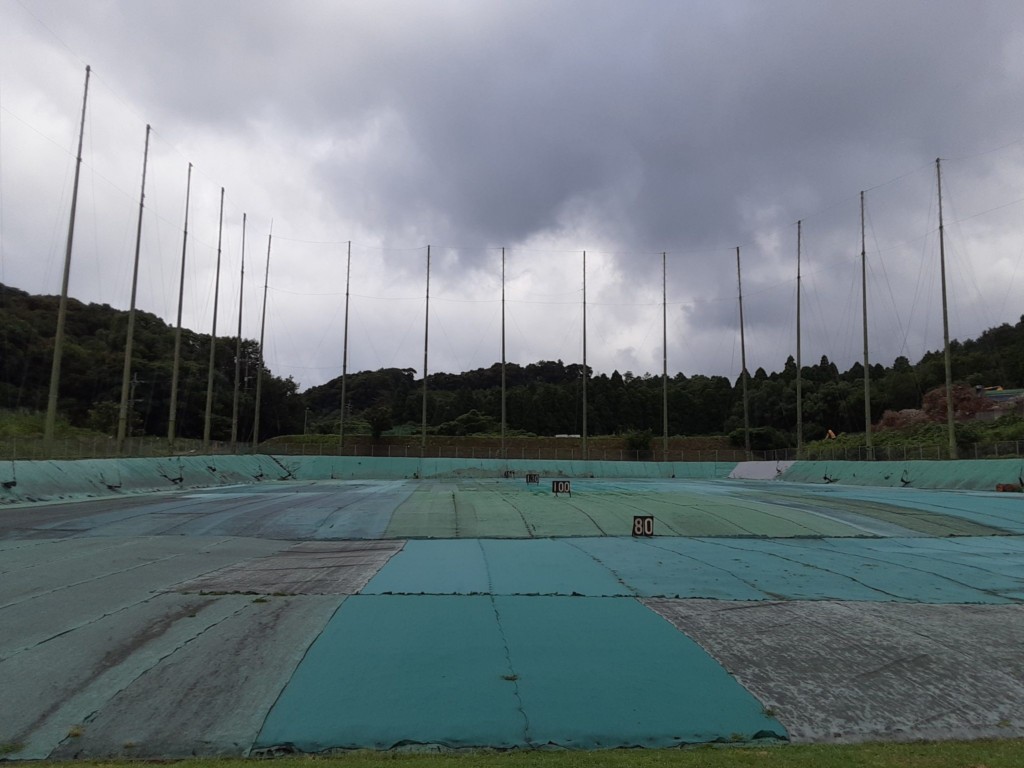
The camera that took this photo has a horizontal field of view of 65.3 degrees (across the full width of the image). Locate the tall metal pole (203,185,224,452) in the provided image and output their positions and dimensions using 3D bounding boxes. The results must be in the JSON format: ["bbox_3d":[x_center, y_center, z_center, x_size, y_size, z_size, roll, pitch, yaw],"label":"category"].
[{"bbox_3d":[-29.645,-6.500,79.732,0.480,26.980,0.480,4,-6,-21],"label":"tall metal pole"}]

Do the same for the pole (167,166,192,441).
[{"bbox_3d":[-29.413,-6.875,70.829,0.480,26.250,0.480,4,-6,-23],"label":"pole"}]

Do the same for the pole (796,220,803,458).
[{"bbox_3d":[31.624,-5.015,88.168,0.480,26.600,0.480,0,-6,20],"label":"pole"}]

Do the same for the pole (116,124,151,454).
[{"bbox_3d":[-29.199,-7.465,61.761,0.480,26.130,0.480,5,-6,-26],"label":"pole"}]

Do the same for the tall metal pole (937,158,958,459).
[{"bbox_3d":[37.827,-6.812,69.812,0.480,26.620,0.480,-3,-6,29],"label":"tall metal pole"}]

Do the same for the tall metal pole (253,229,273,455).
[{"bbox_3d":[-30.573,-5.430,98.001,0.480,27.960,0.480,4,-6,-17],"label":"tall metal pole"}]

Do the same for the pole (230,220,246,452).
[{"bbox_3d":[-30.254,-5.773,88.739,0.480,27.000,0.480,2,-6,-19],"label":"pole"}]

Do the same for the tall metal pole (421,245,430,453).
[{"bbox_3d":[-10.617,-4.241,98.711,0.440,26.300,0.440,2,-5,-6],"label":"tall metal pole"}]

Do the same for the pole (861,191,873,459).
[{"bbox_3d":[34.912,-5.993,78.952,0.480,26.800,0.480,-1,-6,24],"label":"pole"}]

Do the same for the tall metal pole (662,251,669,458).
[{"bbox_3d":[18.962,-3.629,98.991,0.440,25.980,0.440,0,-5,11],"label":"tall metal pole"}]

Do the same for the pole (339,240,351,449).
[{"bbox_3d":[-20.474,-4.623,98.202,0.440,26.480,0.440,2,-5,-12],"label":"pole"}]

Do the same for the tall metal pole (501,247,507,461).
[{"bbox_3d":[-1.064,-4.040,99.106,0.440,26.330,0.440,0,-5,-1],"label":"tall metal pole"}]

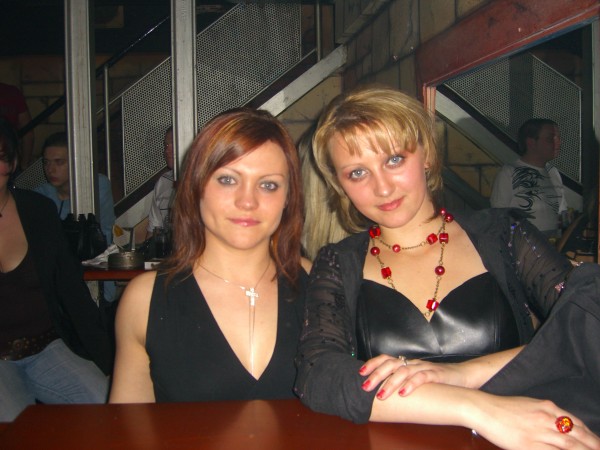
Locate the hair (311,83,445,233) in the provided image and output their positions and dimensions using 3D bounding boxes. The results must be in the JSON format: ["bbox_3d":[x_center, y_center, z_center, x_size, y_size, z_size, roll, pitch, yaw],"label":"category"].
[{"bbox_3d":[0.127,-0.108,1.080,0.200,0.240,0.210,-17,6,7],"label":"hair"}]

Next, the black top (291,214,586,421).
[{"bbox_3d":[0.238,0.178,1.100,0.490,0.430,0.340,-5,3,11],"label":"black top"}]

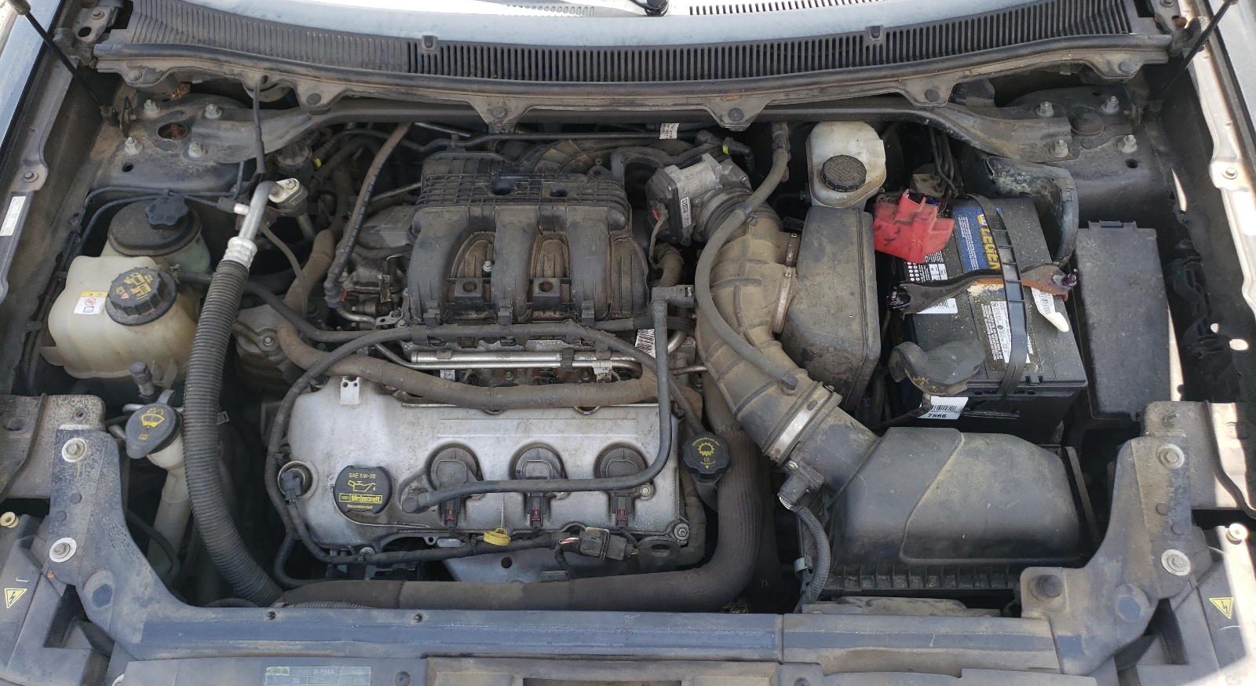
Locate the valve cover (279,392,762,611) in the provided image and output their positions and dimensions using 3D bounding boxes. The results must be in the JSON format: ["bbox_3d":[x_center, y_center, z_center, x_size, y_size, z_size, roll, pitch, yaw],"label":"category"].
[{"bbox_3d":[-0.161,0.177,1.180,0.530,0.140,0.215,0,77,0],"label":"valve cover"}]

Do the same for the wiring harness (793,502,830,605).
[{"bbox_3d":[0.208,0.240,1.070,0.045,0.100,0.085,0,57,0],"label":"wiring harness"}]

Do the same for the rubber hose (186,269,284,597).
[{"bbox_3d":[-0.450,0.095,1.110,0.120,0.160,0.405,0,57,0],"label":"rubber hose"}]

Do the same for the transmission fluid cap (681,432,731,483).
[{"bbox_3d":[0.098,0.147,1.177,0.058,0.032,0.058,0,53,1],"label":"transmission fluid cap"}]

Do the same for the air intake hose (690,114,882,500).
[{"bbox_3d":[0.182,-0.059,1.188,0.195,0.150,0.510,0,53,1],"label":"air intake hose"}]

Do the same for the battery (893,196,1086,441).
[{"bbox_3d":[0.452,-0.022,1.282,0.192,0.192,0.306,0,53,1],"label":"battery"}]

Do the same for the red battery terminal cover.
[{"bbox_3d":[0.363,-0.148,1.215,0.100,0.055,0.075,-12,54,-8],"label":"red battery terminal cover"}]

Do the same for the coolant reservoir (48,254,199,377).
[{"bbox_3d":[-0.626,-0.029,1.170,0.150,0.140,0.125,0,57,0],"label":"coolant reservoir"}]

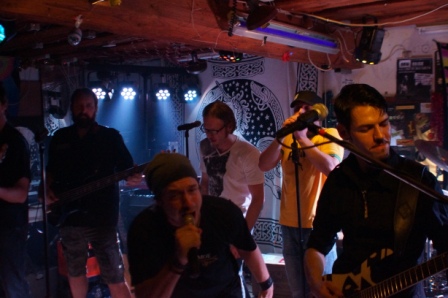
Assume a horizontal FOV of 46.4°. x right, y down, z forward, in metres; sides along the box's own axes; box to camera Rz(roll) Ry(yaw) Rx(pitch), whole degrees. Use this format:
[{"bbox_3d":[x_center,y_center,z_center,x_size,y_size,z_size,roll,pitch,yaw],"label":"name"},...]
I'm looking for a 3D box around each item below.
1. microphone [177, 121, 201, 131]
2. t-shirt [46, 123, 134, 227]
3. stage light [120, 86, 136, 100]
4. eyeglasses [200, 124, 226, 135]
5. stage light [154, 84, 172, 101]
[{"bbox_3d":[-0.217,-0.143,3.200,0.165,0.045,0.045,-14,9,-24],"label":"microphone"},{"bbox_3d":[-0.882,0.168,3.450,0.540,0.660,0.310,-1,3,-9],"label":"t-shirt"},{"bbox_3d":[-0.923,-0.537,5.050,0.155,0.150,0.125,0,30,4],"label":"stage light"},{"bbox_3d":[-0.053,-0.117,3.050,0.140,0.045,0.140,2,24,36],"label":"eyeglasses"},{"bbox_3d":[-0.597,-0.557,5.150,0.165,0.155,0.130,0,30,0],"label":"stage light"}]

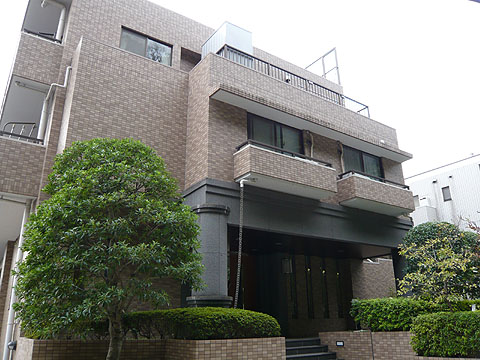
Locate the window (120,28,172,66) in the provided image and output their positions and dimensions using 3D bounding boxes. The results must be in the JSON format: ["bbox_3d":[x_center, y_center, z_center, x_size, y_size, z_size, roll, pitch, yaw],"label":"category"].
[{"bbox_3d":[-2.598,-3.644,10.913,1.500,0.880,0.100,12,-23,-32],"label":"window"}]

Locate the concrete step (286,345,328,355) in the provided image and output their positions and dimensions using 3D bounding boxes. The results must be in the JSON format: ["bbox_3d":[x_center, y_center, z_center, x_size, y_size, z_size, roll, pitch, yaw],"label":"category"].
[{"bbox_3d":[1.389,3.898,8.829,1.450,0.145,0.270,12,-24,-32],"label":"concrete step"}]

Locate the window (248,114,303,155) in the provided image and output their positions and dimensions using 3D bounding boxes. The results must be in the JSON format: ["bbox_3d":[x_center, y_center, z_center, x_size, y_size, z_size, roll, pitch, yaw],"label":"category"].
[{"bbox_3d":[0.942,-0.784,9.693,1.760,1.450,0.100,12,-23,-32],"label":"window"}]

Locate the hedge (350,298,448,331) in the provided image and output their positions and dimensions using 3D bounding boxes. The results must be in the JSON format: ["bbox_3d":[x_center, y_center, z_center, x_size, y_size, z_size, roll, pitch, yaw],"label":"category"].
[{"bbox_3d":[3.745,3.201,9.191,2.000,0.680,1.150,12,-23,-32],"label":"hedge"}]

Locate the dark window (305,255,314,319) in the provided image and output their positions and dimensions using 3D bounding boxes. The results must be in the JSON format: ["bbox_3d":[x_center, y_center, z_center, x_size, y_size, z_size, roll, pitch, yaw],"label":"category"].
[{"bbox_3d":[2.061,3.172,11.561,0.200,1.800,0.100,12,-23,-32],"label":"dark window"}]

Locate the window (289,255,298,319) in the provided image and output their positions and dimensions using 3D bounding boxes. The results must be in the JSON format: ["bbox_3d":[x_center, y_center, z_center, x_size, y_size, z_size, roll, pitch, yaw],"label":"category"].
[{"bbox_3d":[1.521,3.057,11.215,0.200,1.800,0.100,12,-23,-32],"label":"window"}]

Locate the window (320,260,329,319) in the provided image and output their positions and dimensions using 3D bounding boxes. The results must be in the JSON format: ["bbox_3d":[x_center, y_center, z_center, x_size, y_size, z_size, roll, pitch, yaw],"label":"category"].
[{"bbox_3d":[2.574,3.281,11.890,0.200,1.800,0.100,12,-23,-32],"label":"window"}]

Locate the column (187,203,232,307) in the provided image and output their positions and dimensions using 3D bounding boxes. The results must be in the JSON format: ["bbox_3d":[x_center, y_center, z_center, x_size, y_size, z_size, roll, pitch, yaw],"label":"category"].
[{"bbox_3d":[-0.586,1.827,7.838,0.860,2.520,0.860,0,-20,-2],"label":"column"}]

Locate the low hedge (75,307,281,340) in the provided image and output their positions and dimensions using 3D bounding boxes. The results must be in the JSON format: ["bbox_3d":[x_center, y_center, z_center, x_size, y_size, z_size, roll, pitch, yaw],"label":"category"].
[{"bbox_3d":[-1.037,2.496,6.757,3.300,0.500,1.100,2,-20,-7],"label":"low hedge"}]

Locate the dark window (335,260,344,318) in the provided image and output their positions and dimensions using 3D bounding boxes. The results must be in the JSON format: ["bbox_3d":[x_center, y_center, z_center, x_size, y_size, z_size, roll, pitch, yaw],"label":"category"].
[{"bbox_3d":[3.124,3.399,12.242,0.200,1.800,0.100,12,-23,-32],"label":"dark window"}]

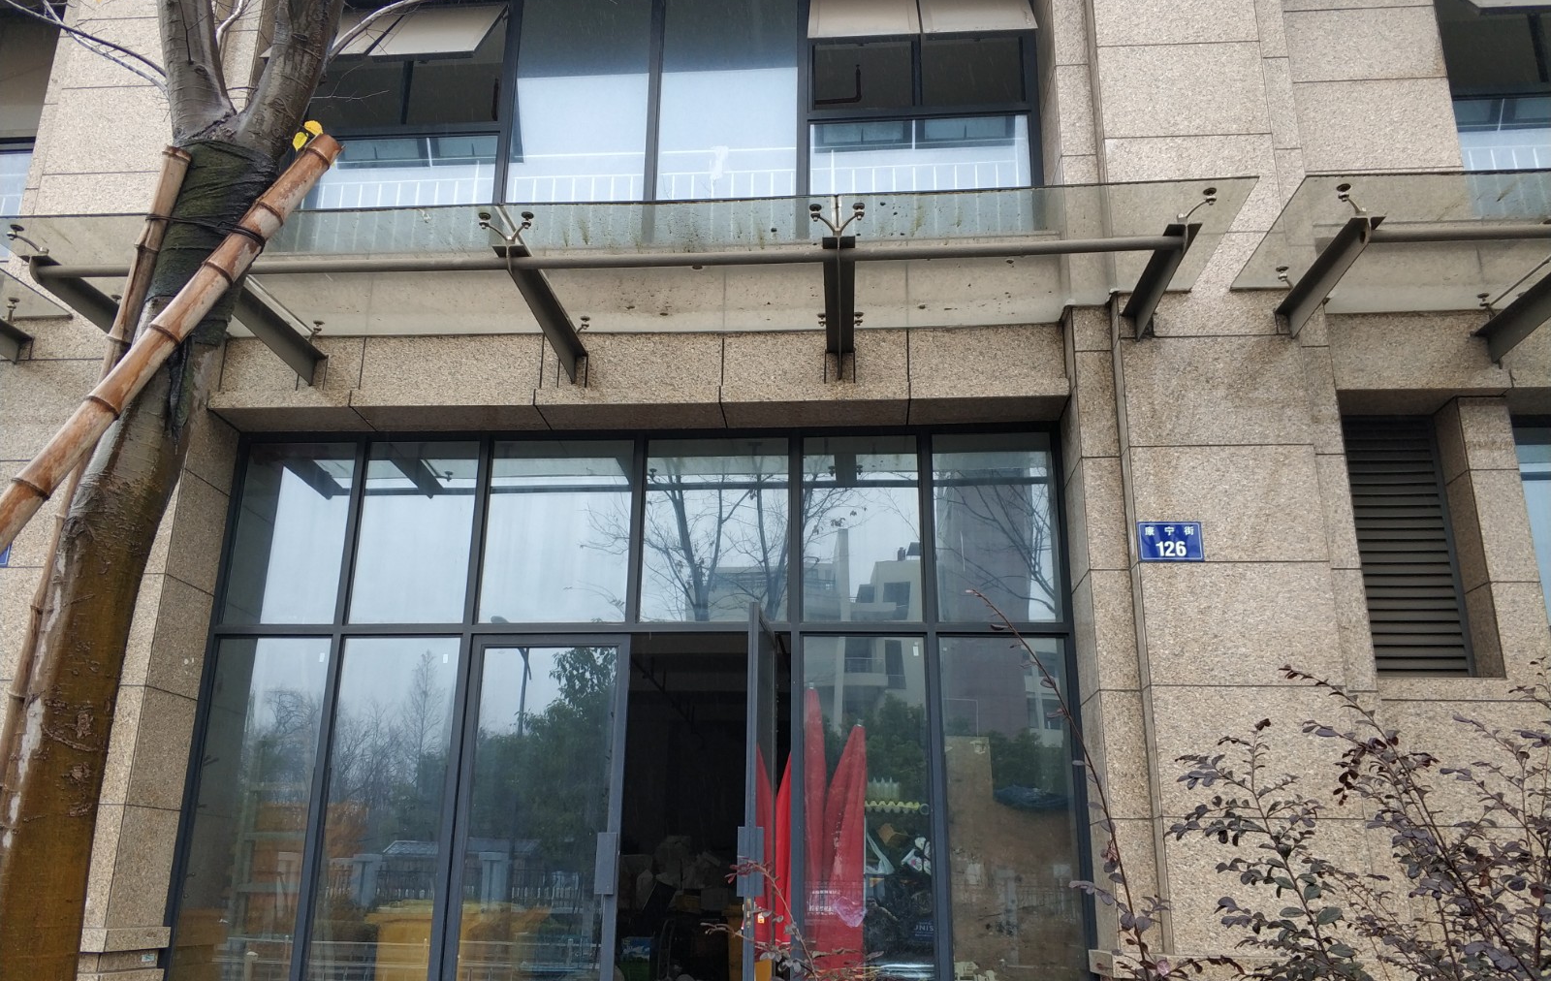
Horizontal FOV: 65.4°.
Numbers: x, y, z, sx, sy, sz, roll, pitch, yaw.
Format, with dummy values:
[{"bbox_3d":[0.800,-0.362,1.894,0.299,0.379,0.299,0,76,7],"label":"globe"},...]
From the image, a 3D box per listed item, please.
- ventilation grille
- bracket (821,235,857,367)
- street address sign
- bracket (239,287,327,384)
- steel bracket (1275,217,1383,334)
[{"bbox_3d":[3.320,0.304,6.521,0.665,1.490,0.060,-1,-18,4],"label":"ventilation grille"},{"bbox_3d":[0.326,-0.898,6.091,0.150,0.162,1.303,-1,-18,4],"label":"bracket"},{"bbox_3d":[1.927,0.248,5.879,0.301,0.200,0.015,-1,-18,4],"label":"street address sign"},{"bbox_3d":[-2.698,-0.863,6.316,0.150,0.162,1.303,-1,-18,4],"label":"bracket"},{"bbox_3d":[2.618,-0.983,5.740,0.150,0.162,0.925,-1,-18,4],"label":"steel bracket"}]

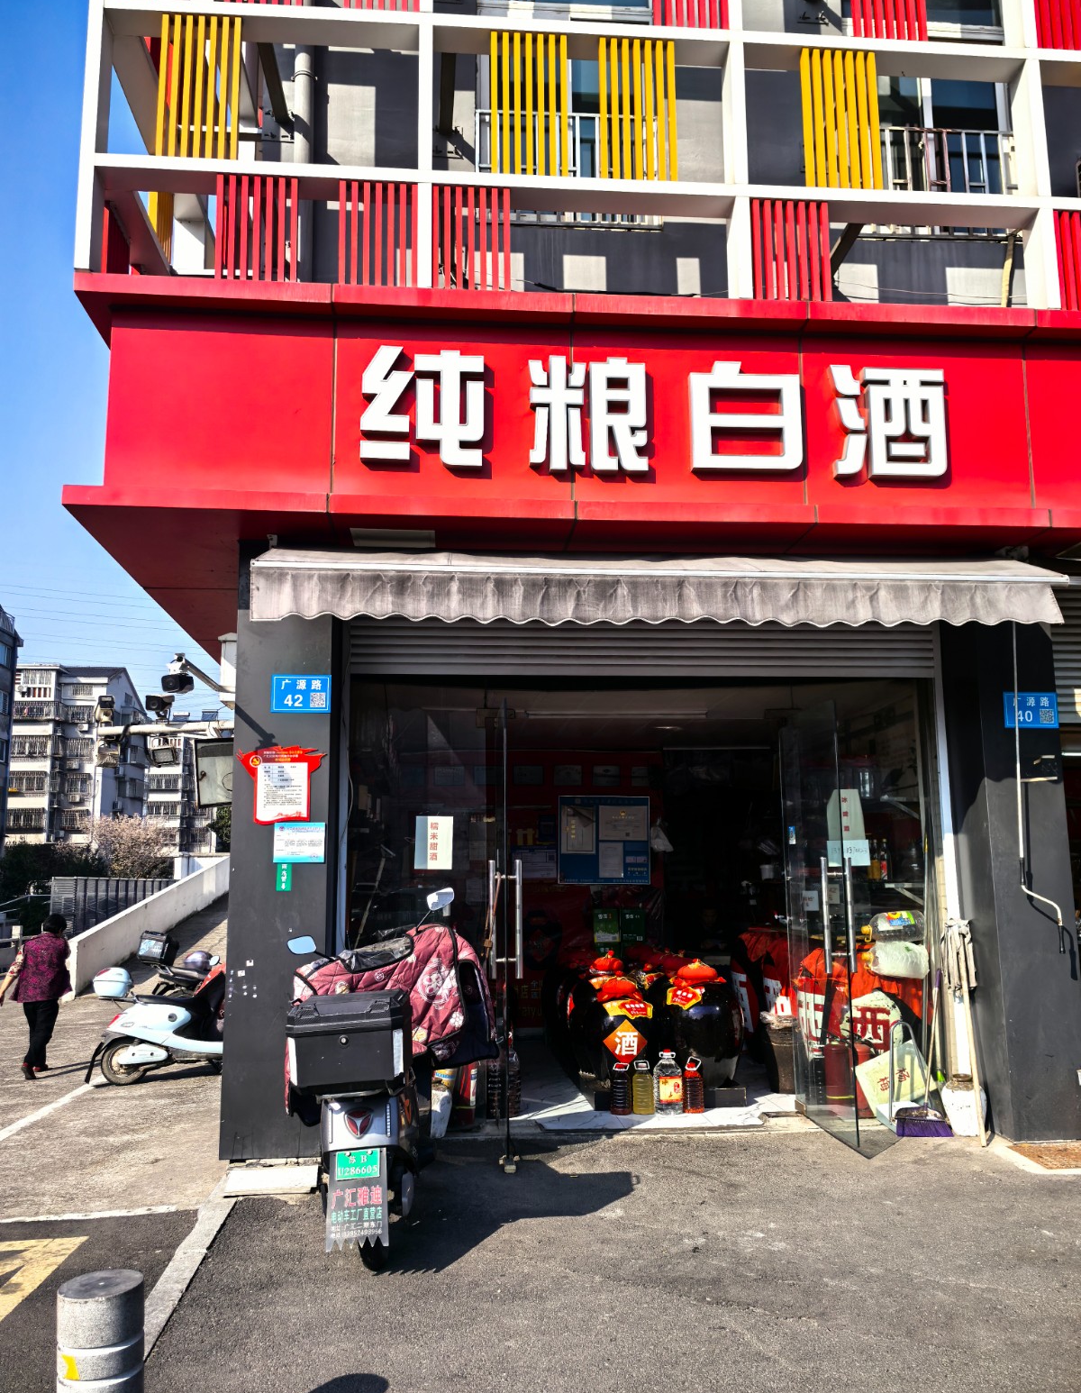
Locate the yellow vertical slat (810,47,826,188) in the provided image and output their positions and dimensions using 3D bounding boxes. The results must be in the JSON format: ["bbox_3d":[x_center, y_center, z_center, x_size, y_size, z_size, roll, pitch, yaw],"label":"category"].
[{"bbox_3d":[1.512,-3.135,6.113,0.033,0.832,0.037,0,-9,-5],"label":"yellow vertical slat"}]

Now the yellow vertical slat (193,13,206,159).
[{"bbox_3d":[-1.769,-3.150,5.833,0.033,0.832,0.037,0,-9,-5],"label":"yellow vertical slat"}]

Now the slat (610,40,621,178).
[{"bbox_3d":[0.409,-3.179,6.132,0.035,0.857,0.066,0,-9,-5],"label":"slat"}]

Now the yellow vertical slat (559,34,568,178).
[{"bbox_3d":[0.122,-3.141,5.994,0.033,0.832,0.037,0,-9,-5],"label":"yellow vertical slat"}]

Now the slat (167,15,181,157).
[{"bbox_3d":[-1.892,-3.150,5.823,0.033,0.832,0.037,0,-9,-5],"label":"slat"}]

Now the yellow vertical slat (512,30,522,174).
[{"bbox_3d":[-0.122,-3.127,5.983,0.033,0.830,0.080,0,-9,-5],"label":"yellow vertical slat"}]

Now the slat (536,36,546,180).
[{"bbox_3d":[0.000,-3.127,5.994,0.033,0.830,0.080,0,-9,-5],"label":"slat"}]

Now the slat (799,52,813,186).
[{"bbox_3d":[1.452,-3.118,6.117,0.033,0.830,0.080,0,-9,-5],"label":"slat"}]

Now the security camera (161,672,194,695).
[{"bbox_3d":[-1.715,-0.064,5.326,0.083,0.090,0.170,-2,2,10],"label":"security camera"}]

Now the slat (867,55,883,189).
[{"bbox_3d":[1.858,-3.173,6.260,0.035,0.857,0.066,0,-9,-5],"label":"slat"}]

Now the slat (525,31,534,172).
[{"bbox_3d":[-0.059,-3.181,6.091,0.035,0.857,0.066,0,-9,-5],"label":"slat"}]

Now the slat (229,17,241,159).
[{"bbox_3d":[-1.584,-3.149,5.849,0.033,0.832,0.037,0,-9,-5],"label":"slat"}]

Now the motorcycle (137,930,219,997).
[{"bbox_3d":[-3.299,2.945,11.336,1.660,1.120,0.680,-1,-9,5],"label":"motorcycle"}]

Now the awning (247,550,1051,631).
[{"bbox_3d":[0.638,-0.573,5.833,4.119,0.531,0.550,0,-9,-5],"label":"awning"}]

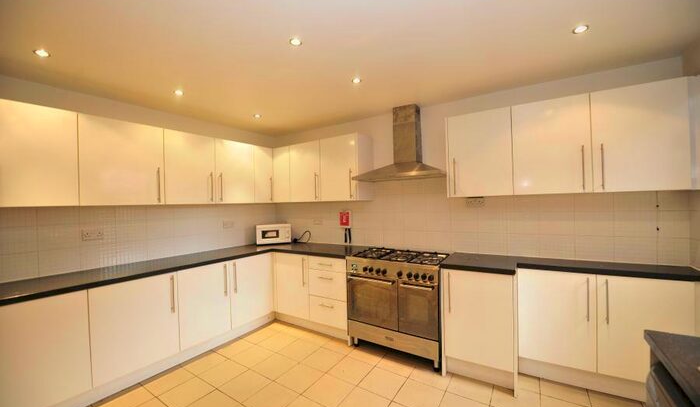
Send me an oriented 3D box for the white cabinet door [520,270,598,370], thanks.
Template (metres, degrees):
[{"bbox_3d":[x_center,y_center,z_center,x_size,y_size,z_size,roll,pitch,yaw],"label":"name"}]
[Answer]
[{"bbox_3d":[1.593,0.881,2.112,0.490,0.715,0.030,-1,0,32],"label":"white cabinet door"}]

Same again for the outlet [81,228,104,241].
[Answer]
[{"bbox_3d":[-2.200,0.266,2.333,0.012,0.090,0.148,-1,-1,33],"label":"outlet"}]

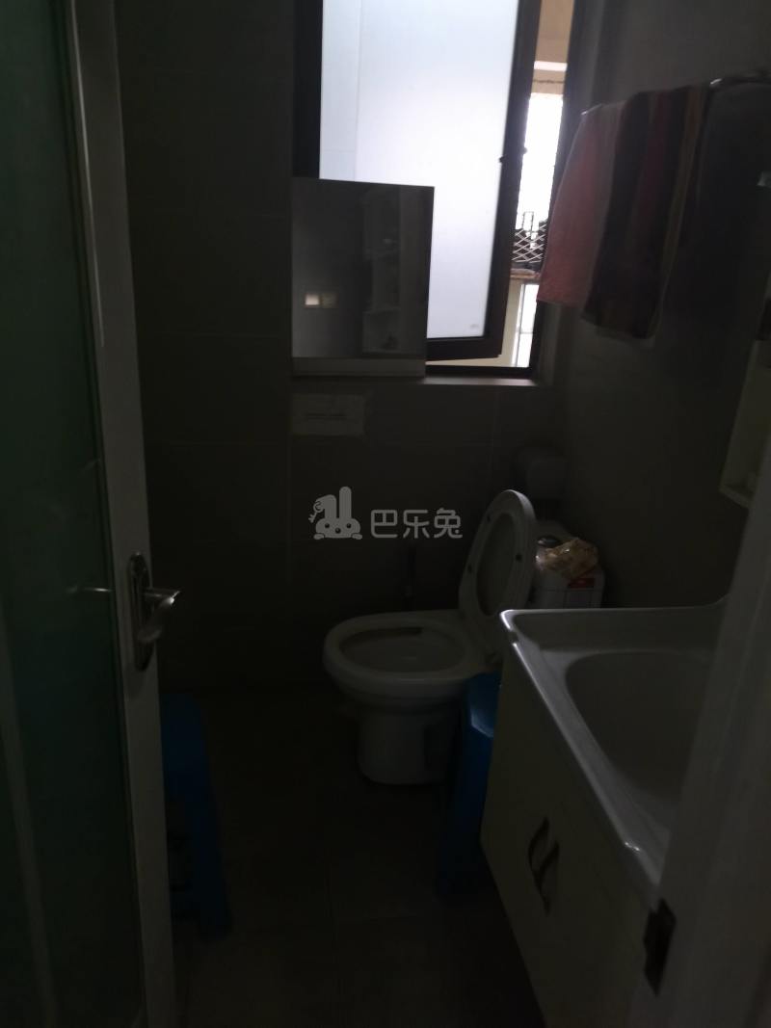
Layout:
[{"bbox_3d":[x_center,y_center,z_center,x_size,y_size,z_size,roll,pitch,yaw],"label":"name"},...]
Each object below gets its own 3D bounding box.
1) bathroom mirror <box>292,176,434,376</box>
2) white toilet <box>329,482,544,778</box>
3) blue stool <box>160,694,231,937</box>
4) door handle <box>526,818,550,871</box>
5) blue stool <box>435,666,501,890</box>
[{"bbox_3d":[-0.066,-0.659,2.199,0.395,0.526,0.020,-2,16,-13],"label":"bathroom mirror"},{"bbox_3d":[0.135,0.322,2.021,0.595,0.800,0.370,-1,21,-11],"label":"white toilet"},{"bbox_3d":[-0.513,0.631,1.664,0.340,0.410,0.340,-2,21,-14],"label":"blue stool"},{"bbox_3d":[0.223,0.504,1.159,0.022,0.120,0.013,0,21,-9],"label":"door handle"},{"bbox_3d":[0.299,0.615,1.828,0.340,0.410,0.340,2,21,-3],"label":"blue stool"}]

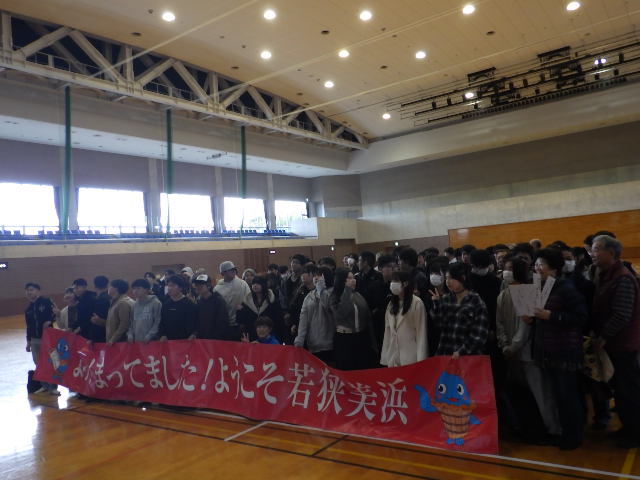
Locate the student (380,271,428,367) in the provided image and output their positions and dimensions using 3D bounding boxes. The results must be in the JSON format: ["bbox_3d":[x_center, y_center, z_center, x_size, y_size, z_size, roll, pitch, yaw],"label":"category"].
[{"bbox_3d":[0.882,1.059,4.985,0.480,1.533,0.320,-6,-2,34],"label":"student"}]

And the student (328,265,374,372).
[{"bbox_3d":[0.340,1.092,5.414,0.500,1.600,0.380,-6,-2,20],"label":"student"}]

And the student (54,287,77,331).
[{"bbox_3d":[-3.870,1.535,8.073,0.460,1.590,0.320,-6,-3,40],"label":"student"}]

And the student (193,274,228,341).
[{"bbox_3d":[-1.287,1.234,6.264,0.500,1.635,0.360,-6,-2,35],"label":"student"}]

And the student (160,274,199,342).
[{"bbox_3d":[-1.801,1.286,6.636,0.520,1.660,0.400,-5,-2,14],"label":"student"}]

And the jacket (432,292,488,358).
[{"bbox_3d":[1.204,0.764,4.470,0.520,0.640,0.380,-7,-3,40],"label":"jacket"}]

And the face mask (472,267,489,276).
[{"bbox_3d":[1.545,0.303,4.985,0.150,0.100,0.080,-6,-2,27],"label":"face mask"}]

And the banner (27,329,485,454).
[{"bbox_3d":[-1.384,1.572,6.034,6.757,0.900,0.220,-6,-2,33],"label":"banner"}]

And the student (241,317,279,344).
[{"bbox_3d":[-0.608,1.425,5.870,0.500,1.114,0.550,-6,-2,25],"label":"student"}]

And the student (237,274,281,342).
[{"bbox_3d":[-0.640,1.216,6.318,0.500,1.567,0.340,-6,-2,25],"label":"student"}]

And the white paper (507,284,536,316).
[{"bbox_3d":[1.612,0.475,4.100,0.210,0.270,0.020,-14,-10,24],"label":"white paper"}]

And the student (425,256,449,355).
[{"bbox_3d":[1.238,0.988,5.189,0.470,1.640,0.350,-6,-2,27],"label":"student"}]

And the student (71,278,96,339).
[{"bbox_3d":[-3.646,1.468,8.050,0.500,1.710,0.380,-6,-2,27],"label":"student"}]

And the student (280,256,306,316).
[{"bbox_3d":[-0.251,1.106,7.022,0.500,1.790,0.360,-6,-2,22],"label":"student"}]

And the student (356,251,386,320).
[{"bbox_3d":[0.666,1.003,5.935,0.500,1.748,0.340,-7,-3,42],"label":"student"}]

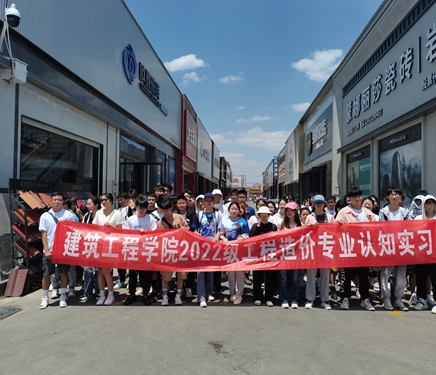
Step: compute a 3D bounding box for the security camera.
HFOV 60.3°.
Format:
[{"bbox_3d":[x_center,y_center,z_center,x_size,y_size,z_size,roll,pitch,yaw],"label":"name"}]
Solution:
[{"bbox_3d":[-3.530,-2.937,6.450,0.250,0.360,0.220,0,-2,30],"label":"security camera"}]

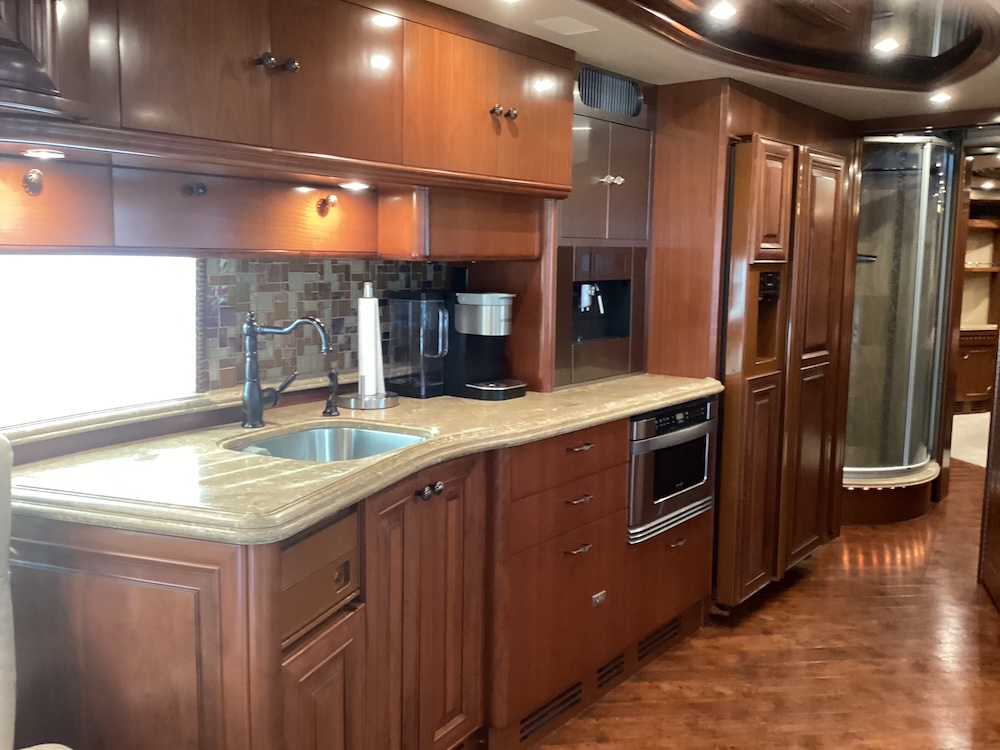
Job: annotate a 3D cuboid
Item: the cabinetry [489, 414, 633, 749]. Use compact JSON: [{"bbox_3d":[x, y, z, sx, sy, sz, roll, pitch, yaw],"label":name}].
[{"bbox_3d":[-0.028,0.563,2.730,0.588,0.852,0.635,5,8,38],"label":"cabinetry"}]

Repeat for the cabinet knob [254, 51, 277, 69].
[{"bbox_3d":[-0.499,-0.666,1.895,0.035,0.032,0.032,5,8,38],"label":"cabinet knob"}]

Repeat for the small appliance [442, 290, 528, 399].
[{"bbox_3d":[-0.085,-0.100,2.828,0.320,0.325,0.175,5,8,38],"label":"small appliance"}]

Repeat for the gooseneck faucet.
[{"bbox_3d":[-0.508,-0.016,2.268,0.280,0.286,0.170,3,7,26],"label":"gooseneck faucet"}]

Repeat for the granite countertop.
[{"bbox_3d":[-0.117,0.135,2.485,0.920,0.062,2.390,5,8,38],"label":"granite countertop"}]

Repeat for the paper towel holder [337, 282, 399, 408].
[{"bbox_3d":[-0.390,-0.090,2.595,0.185,0.359,0.185,0,7,0],"label":"paper towel holder"}]

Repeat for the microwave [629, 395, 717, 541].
[{"bbox_3d":[0.412,0.288,3.147,0.510,0.398,0.612,5,8,38],"label":"microwave"}]

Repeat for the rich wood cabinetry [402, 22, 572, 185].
[{"bbox_3d":[-0.151,-0.757,2.664,0.375,0.355,0.755,5,8,38],"label":"rich wood cabinetry"}]

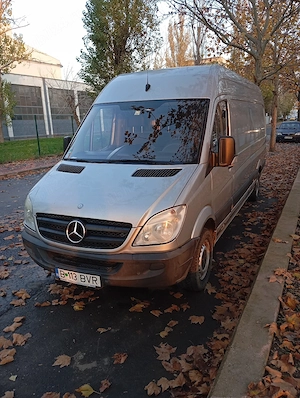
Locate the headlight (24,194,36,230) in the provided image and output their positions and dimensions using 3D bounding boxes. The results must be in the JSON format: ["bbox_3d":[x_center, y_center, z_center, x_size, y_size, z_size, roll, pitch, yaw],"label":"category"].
[{"bbox_3d":[-1.275,0.121,3.468,0.400,0.340,0.360,5,16,24],"label":"headlight"}]

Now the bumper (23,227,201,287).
[{"bbox_3d":[-0.562,0.528,3.281,1.970,0.410,0.650,5,16,24],"label":"bumper"}]

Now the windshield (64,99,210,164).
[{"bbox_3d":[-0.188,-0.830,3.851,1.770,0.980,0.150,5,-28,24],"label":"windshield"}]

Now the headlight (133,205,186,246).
[{"bbox_3d":[0.094,0.236,2.842,0.400,0.340,0.360,5,16,24],"label":"headlight"}]

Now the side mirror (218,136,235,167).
[{"bbox_3d":[0.797,-0.498,3.376,0.190,0.320,0.150,5,16,24],"label":"side mirror"}]

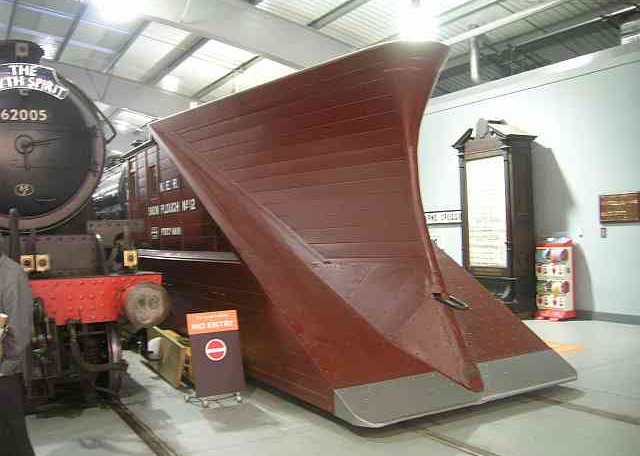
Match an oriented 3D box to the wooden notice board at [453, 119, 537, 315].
[{"bbox_3d":[3.010,-0.150,10.750,0.750,3.350,1.220,-1,-1,-31],"label":"wooden notice board"}]

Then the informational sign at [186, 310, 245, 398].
[{"bbox_3d":[-0.965,1.155,5.820,0.500,0.760,0.120,-1,-13,-36],"label":"informational sign"}]

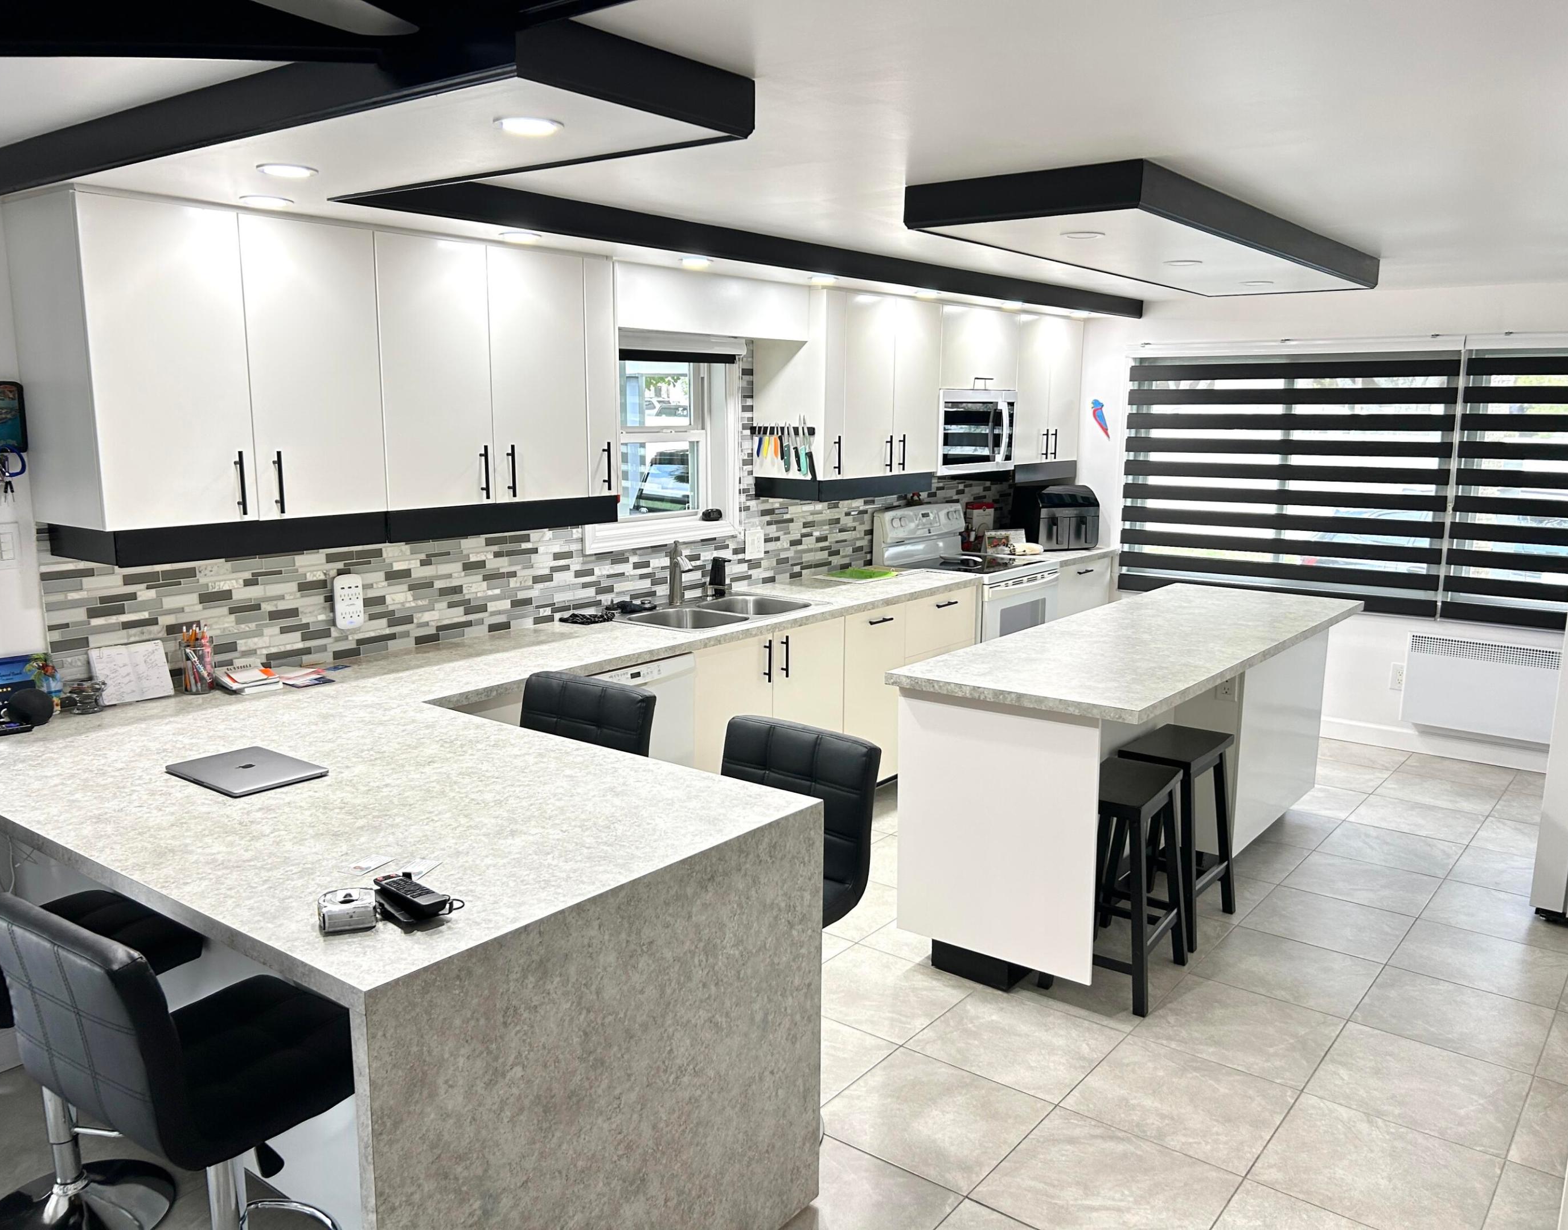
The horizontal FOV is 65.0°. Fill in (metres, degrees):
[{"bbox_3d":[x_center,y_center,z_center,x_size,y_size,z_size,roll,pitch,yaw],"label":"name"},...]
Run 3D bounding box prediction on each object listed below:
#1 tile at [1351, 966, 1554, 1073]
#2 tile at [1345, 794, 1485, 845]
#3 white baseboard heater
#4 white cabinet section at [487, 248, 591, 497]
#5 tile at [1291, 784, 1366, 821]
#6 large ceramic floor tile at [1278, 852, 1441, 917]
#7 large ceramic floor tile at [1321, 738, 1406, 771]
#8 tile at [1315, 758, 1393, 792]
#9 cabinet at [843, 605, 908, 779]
[{"bbox_3d":[1.928,1.157,3.542,0.455,0.012,0.455,8,12,37],"label":"tile"},{"bbox_3d":[2.670,0.861,5.197,0.452,0.010,0.450,8,12,37],"label":"tile"},{"bbox_3d":[3.394,0.351,5.923,0.730,0.450,0.090,8,12,37],"label":"white baseboard heater"},{"bbox_3d":[-0.916,-0.771,4.003,0.377,0.766,0.392,8,12,37],"label":"white cabinet section"},{"bbox_3d":[2.328,0.817,5.513,0.455,0.012,0.455,8,12,37],"label":"tile"},{"bbox_3d":[2.127,0.988,4.525,0.459,0.012,0.455,8,12,37],"label":"large ceramic floor tile"},{"bbox_3d":[2.875,0.702,6.200,0.459,0.012,0.414,8,12,37],"label":"large ceramic floor tile"},{"bbox_3d":[2.609,0.757,5.866,0.455,0.012,0.455,8,12,37],"label":"tile"},{"bbox_3d":[0.151,0.336,5.469,0.611,0.792,0.461,8,12,37],"label":"cabinet"}]

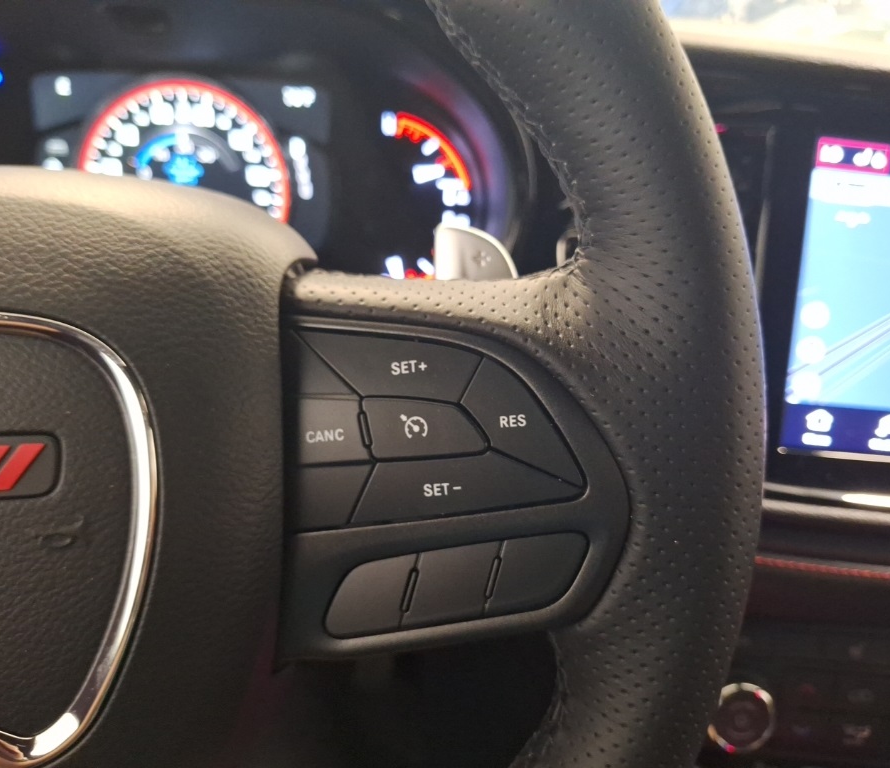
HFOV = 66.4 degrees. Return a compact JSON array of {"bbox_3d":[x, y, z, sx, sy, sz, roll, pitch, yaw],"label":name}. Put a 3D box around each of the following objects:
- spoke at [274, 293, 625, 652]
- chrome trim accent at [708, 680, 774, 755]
[{"bbox_3d":[0.002,0.021,0.148,0.075,0.077,0.025,-1,5,3],"label":"spoke"},{"bbox_3d":[0.125,0.141,0.287,0.029,0.030,0.011,7,-8,4],"label":"chrome trim accent"}]

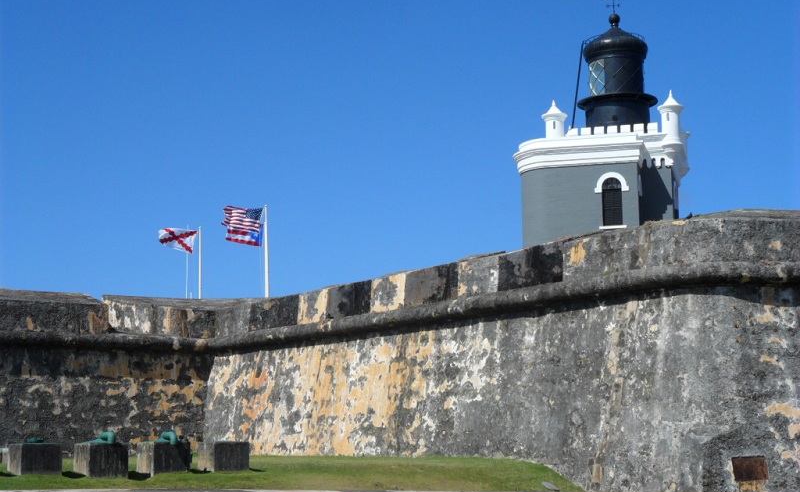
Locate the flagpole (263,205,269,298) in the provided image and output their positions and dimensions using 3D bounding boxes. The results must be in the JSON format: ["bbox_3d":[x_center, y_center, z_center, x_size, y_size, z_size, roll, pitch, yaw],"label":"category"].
[{"bbox_3d":[-8.189,1.455,88.586,0.200,8.000,0.200,0,-8,0],"label":"flagpole"}]

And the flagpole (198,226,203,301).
[{"bbox_3d":[-13.168,2.613,95.493,0.150,7.800,0.150,0,-8,0],"label":"flagpole"}]

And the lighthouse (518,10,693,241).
[{"bbox_3d":[12.087,-6.623,86.133,9.600,15.300,9.000,-2,-8,14],"label":"lighthouse"}]

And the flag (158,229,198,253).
[{"bbox_3d":[-14.588,-0.362,95.890,2.550,1.570,0.400,0,-8,0],"label":"flag"}]

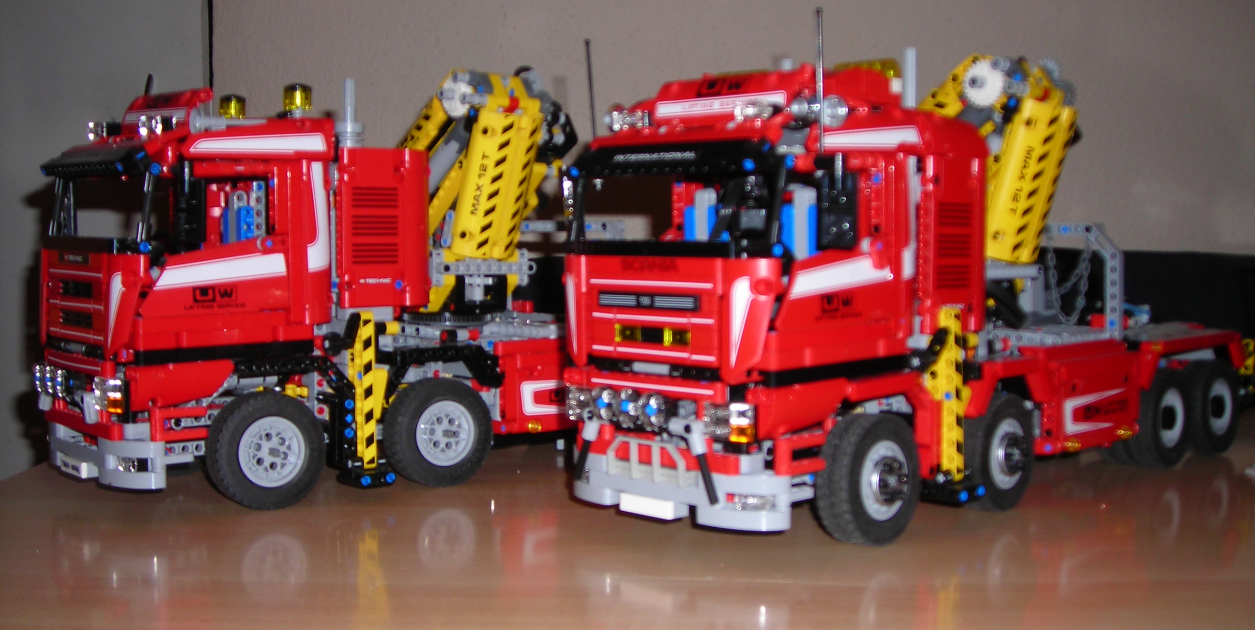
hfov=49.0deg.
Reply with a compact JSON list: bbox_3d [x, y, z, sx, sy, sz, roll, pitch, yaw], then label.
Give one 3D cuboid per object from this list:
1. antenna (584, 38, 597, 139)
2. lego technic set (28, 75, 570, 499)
[{"bbox_3d":[-0.018,-0.113,0.703,0.004,0.055,0.004,-4,-2,-44],"label":"antenna"},{"bbox_3d":[-0.091,-0.032,0.893,0.540,0.253,0.142,-3,5,-38],"label":"lego technic set"}]

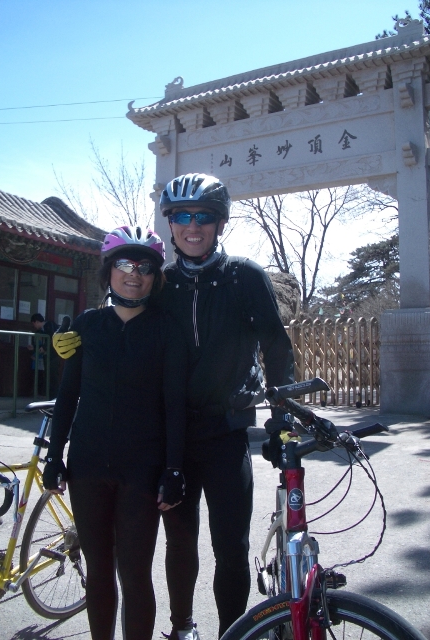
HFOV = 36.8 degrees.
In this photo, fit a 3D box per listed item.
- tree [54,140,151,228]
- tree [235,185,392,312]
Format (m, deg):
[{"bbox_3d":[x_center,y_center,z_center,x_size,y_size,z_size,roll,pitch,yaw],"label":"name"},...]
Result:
[{"bbox_3d":[-3.059,-2.094,19.500,3.900,6.600,3.600,0,-5,0],"label":"tree"},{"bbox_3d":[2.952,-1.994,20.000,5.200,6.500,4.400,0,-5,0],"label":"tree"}]

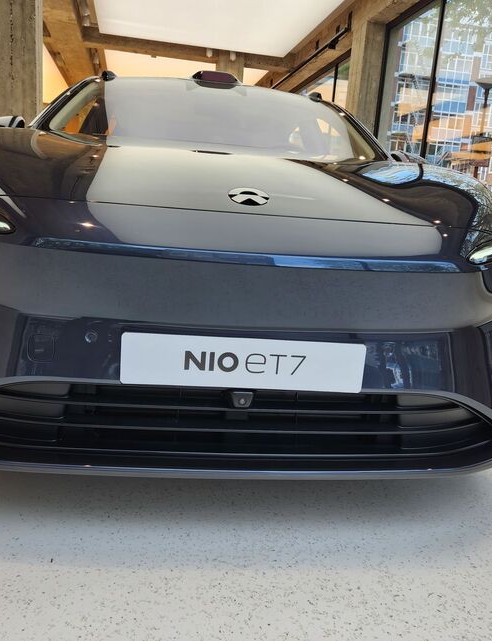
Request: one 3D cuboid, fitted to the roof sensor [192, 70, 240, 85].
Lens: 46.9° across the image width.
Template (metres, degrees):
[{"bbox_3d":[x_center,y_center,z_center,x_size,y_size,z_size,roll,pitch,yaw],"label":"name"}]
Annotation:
[{"bbox_3d":[-0.168,-1.351,3.156,0.265,0.070,0.200,3,10,-6],"label":"roof sensor"}]

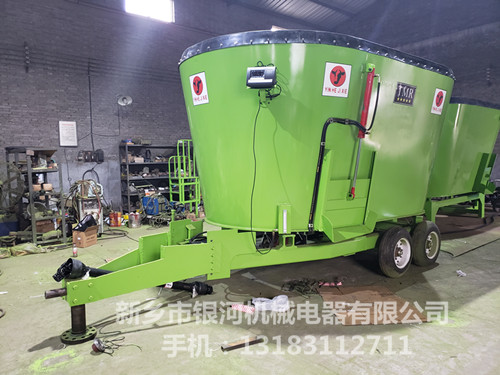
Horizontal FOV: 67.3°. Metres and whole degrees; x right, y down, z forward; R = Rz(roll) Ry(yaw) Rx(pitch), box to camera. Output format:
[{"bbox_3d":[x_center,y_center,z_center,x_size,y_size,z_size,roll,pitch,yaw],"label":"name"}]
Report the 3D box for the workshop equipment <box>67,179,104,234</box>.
[{"bbox_3d":[-3.516,0.449,8.068,0.580,1.150,0.660,-3,5,-24],"label":"workshop equipment"}]

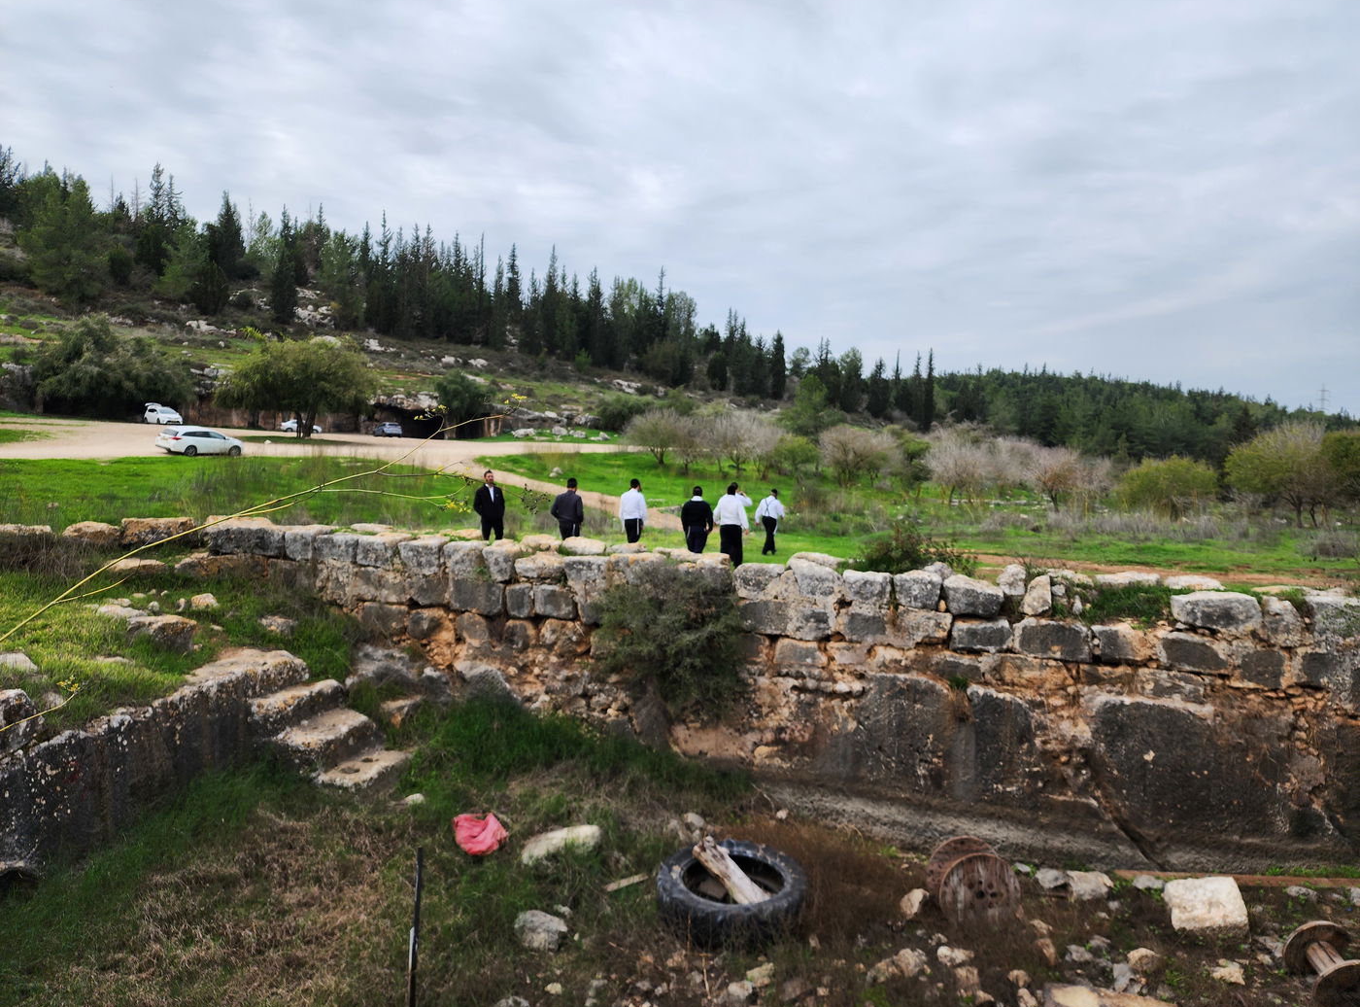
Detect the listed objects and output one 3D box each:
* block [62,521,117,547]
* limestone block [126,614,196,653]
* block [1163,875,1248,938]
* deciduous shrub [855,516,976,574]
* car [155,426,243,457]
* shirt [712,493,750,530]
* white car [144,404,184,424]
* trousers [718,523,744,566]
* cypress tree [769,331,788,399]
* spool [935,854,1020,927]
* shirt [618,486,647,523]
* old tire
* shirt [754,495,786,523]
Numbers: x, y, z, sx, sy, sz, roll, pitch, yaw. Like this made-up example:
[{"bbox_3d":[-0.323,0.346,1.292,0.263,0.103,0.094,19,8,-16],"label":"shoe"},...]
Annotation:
[{"bbox_3d":[-8.817,0.460,13.500,0.750,0.380,0.500,0,2,-5],"label":"block"},{"bbox_3d":[-7.800,1.971,13.567,0.880,0.400,0.500,-2,6,-25],"label":"limestone block"},{"bbox_3d":[4.965,3.845,8.587,0.680,0.320,0.500,2,5,10],"label":"block"},{"bbox_3d":[2.672,0.507,10.400,1.300,0.750,1.050,1,2,0],"label":"deciduous shrub"},{"bbox_3d":[-25.397,-3.313,48.000,1.770,1.470,4.580,7,6,28],"label":"car"},{"bbox_3d":[0.931,0.121,16.550,0.640,0.640,0.320,1,5,4],"label":"shirt"},{"bbox_3d":[-45.429,-7.805,79.500,4.350,1.620,1.780,2,2,33],"label":"white car"},{"bbox_3d":[0.924,0.867,16.200,0.440,1.000,0.360,1,2,6],"label":"trousers"},{"bbox_3d":[12.028,-16.749,110.000,2.100,8.200,2.100,1,5,0],"label":"cypress tree"},{"bbox_3d":[2.756,3.588,8.486,0.770,0.770,0.400,0,5,-4],"label":"spool"},{"bbox_3d":[-0.859,0.025,16.650,0.520,0.650,0.300,2,5,14],"label":"shirt"},{"bbox_3d":[0.513,3.770,8.836,1.440,0.310,1.440,1,5,0],"label":"old tire"},{"bbox_3d":[2.365,0.148,23.800,0.760,0.740,0.420,1,2,20],"label":"shirt"}]

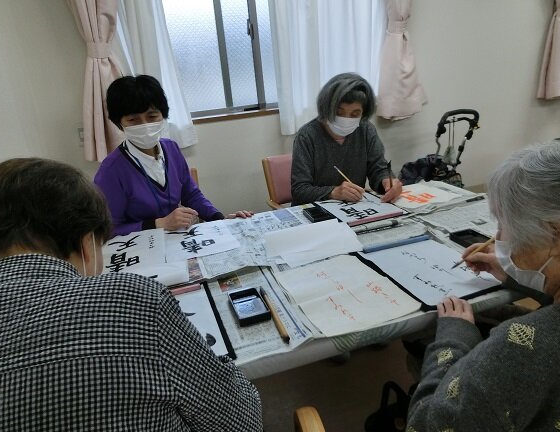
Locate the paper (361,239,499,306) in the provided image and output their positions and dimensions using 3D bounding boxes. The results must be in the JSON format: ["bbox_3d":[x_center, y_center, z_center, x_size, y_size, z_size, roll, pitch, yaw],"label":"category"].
[{"bbox_3d":[0.412,0.142,1.155,0.243,0.008,0.333,-10,19,-14],"label":"paper"}]

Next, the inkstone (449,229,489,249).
[{"bbox_3d":[0.593,0.080,1.249,0.082,0.022,0.136,-11,20,-18],"label":"inkstone"}]

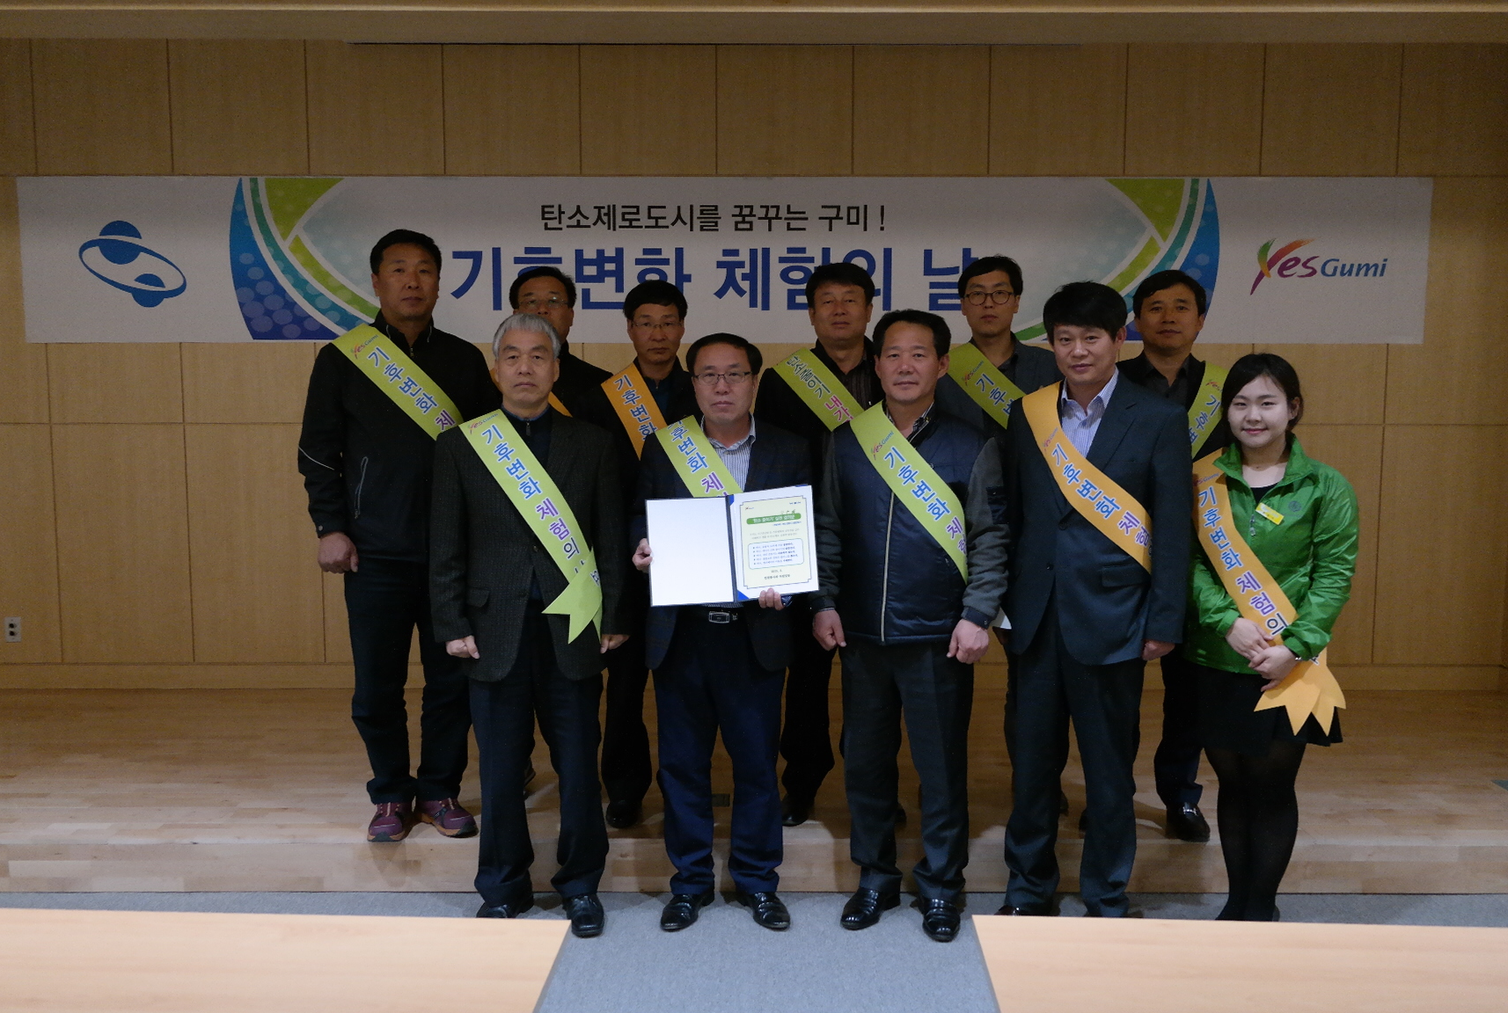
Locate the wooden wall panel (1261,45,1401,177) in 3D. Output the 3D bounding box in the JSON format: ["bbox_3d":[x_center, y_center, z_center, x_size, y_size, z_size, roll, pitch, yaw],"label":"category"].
[{"bbox_3d":[2.487,-1.702,5.465,0.583,0.551,0.025,0,6,0],"label":"wooden wall panel"}]

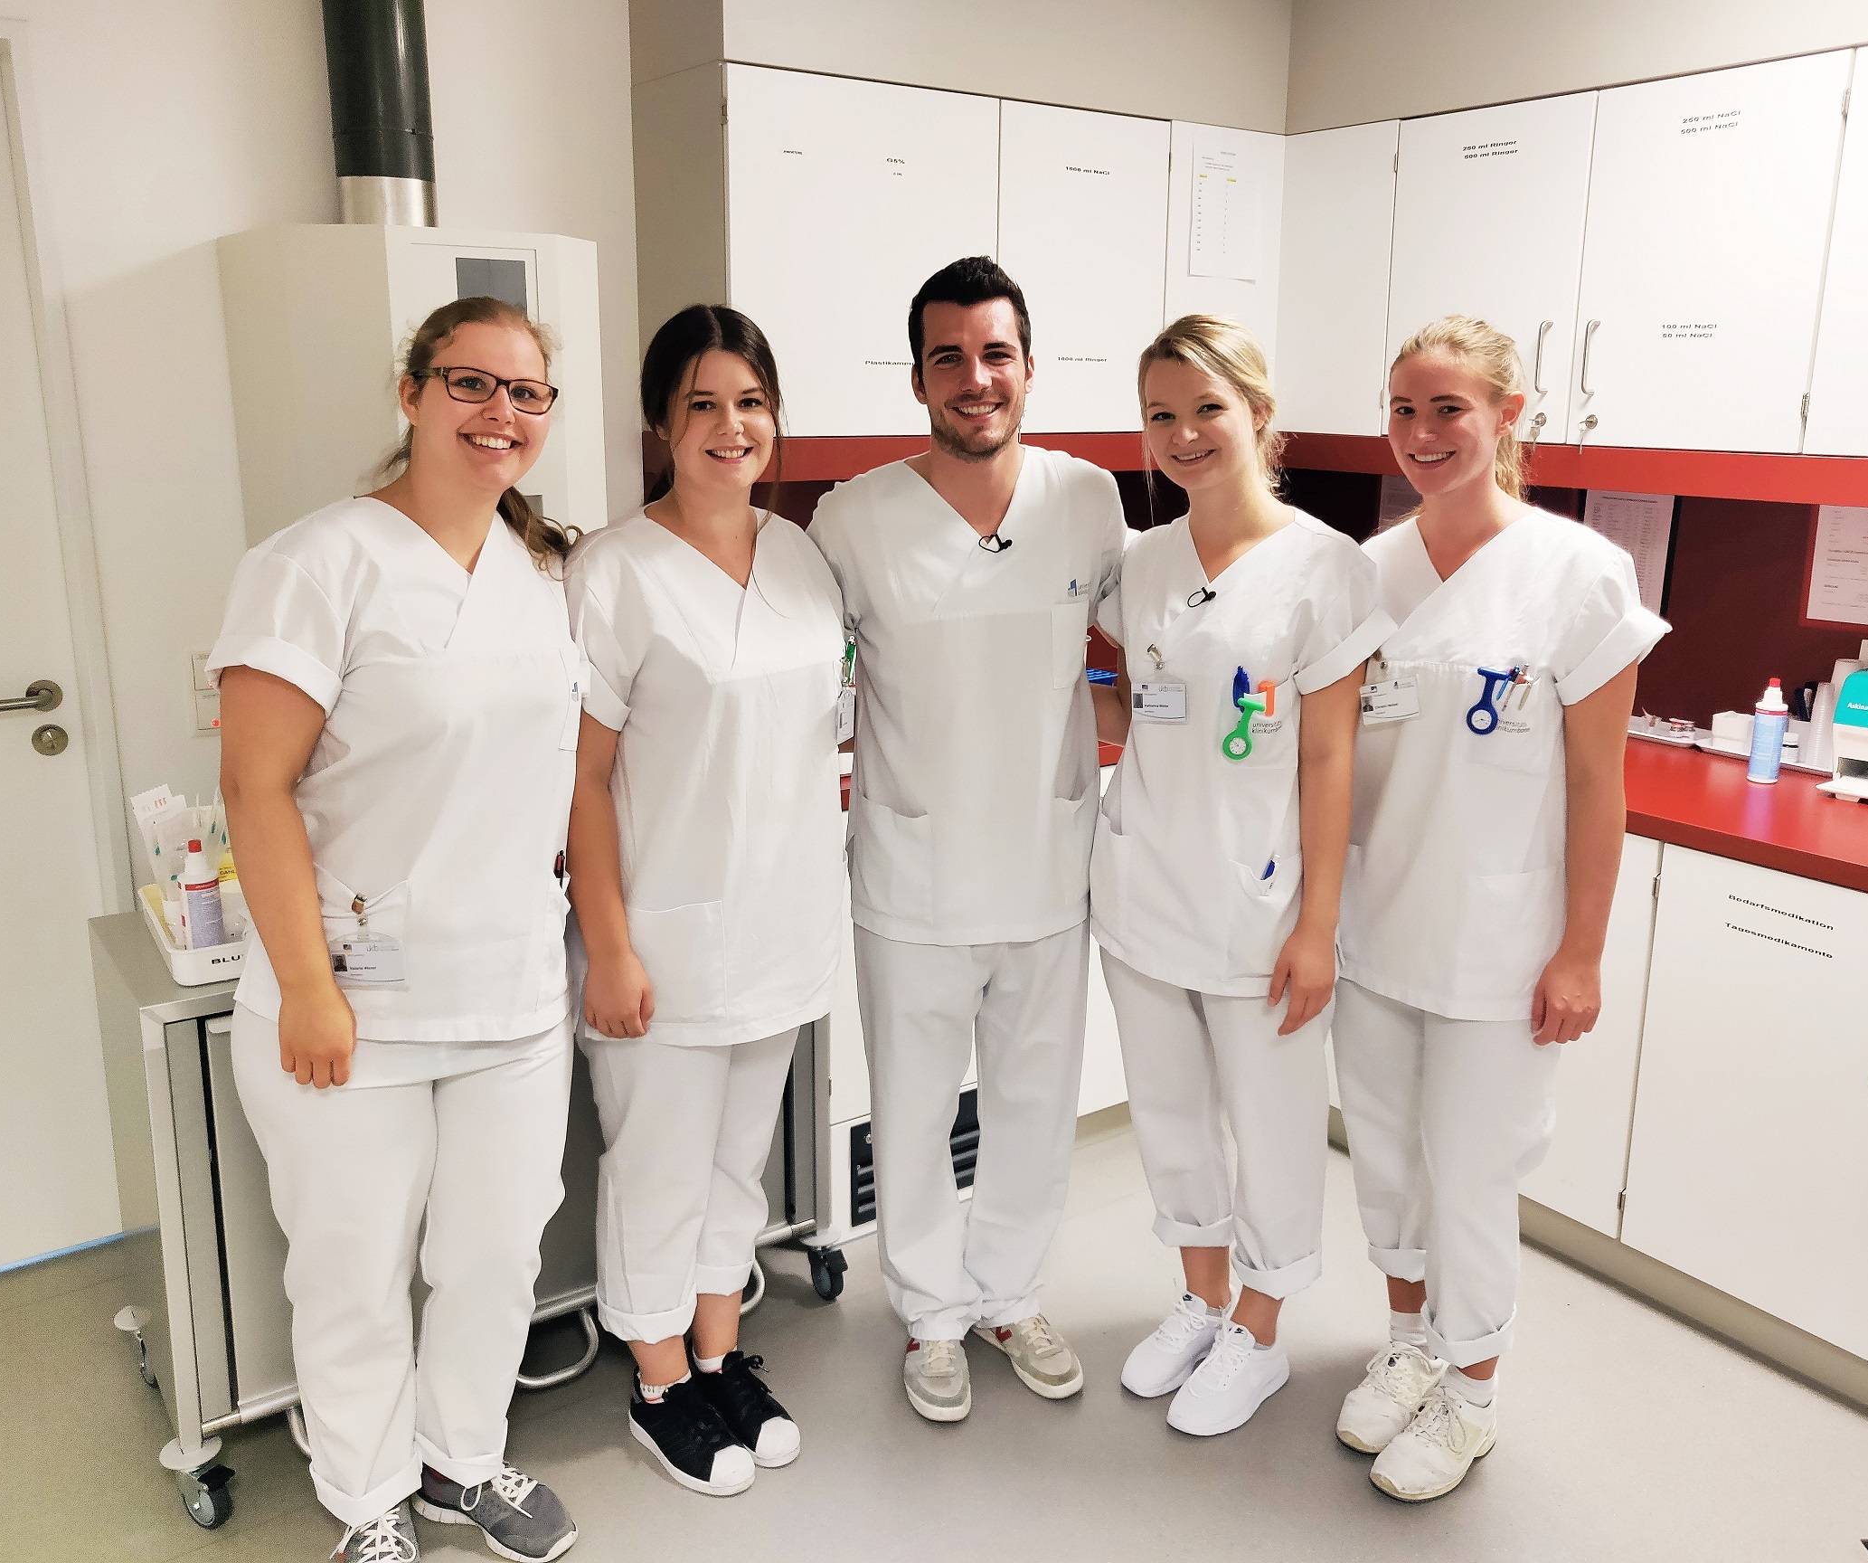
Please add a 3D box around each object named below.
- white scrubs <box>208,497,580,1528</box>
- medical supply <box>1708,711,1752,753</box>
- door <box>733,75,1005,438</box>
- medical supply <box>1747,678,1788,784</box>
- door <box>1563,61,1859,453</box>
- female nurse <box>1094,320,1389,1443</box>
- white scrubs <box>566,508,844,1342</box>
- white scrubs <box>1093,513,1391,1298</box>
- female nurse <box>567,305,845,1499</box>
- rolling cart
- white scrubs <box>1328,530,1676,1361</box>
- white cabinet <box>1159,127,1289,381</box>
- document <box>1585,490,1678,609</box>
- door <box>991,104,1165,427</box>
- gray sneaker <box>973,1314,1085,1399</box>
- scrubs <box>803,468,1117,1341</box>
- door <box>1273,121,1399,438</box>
[{"bbox_3d":[-0.693,0.340,2.031,0.535,1.416,0.346,-6,15,-24],"label":"white scrubs"},{"bbox_3d":[1.681,-0.113,3.134,0.075,0.048,0.072,-9,16,-33],"label":"medical supply"},{"bbox_3d":[-0.127,-0.992,2.893,0.601,0.644,0.030,-10,18,-34],"label":"door"},{"bbox_3d":[1.534,-0.094,2.761,0.053,0.188,0.053,8,16,29],"label":"medical supply"},{"bbox_3d":[1.385,-0.934,2.723,0.030,0.644,0.454,-10,18,-34],"label":"door"},{"bbox_3d":[0.459,0.168,2.313,0.500,1.696,0.380,9,16,31],"label":"female nurse"},{"bbox_3d":[-0.317,0.253,2.232,0.470,1.310,0.330,-7,15,-28],"label":"white scrubs"},{"bbox_3d":[0.445,0.228,2.351,0.485,1.282,0.307,13,19,41],"label":"white scrubs"},{"bbox_3d":[-0.316,0.189,2.206,0.500,1.696,0.380,-7,15,-28],"label":"female nurse"},{"bbox_3d":[-0.736,0.577,2.518,1.050,0.790,0.470,-9,16,-33],"label":"rolling cart"},{"bbox_3d":[0.767,0.259,2.236,0.495,1.307,0.307,11,18,38],"label":"white scrubs"},{"bbox_3d":[0.531,-1.135,3.472,0.366,0.643,0.396,-9,17,-33],"label":"white cabinet"},{"bbox_3d":[1.515,-0.489,3.315,0.008,0.294,0.207,-9,17,-33],"label":"document"},{"bbox_3d":[0.310,-1.067,3.188,0.463,0.644,0.030,-10,18,-34],"label":"door"},{"bbox_3d":[0.149,0.924,2.552,0.108,0.110,0.290,-8,16,-31],"label":"gray sneaker"},{"bbox_3d":[0.054,0.208,2.447,0.520,1.470,0.330,-1,14,-7],"label":"scrubs"},{"bbox_3d":[0.907,-1.115,3.384,0.030,0.644,0.321,-10,18,-34],"label":"door"}]

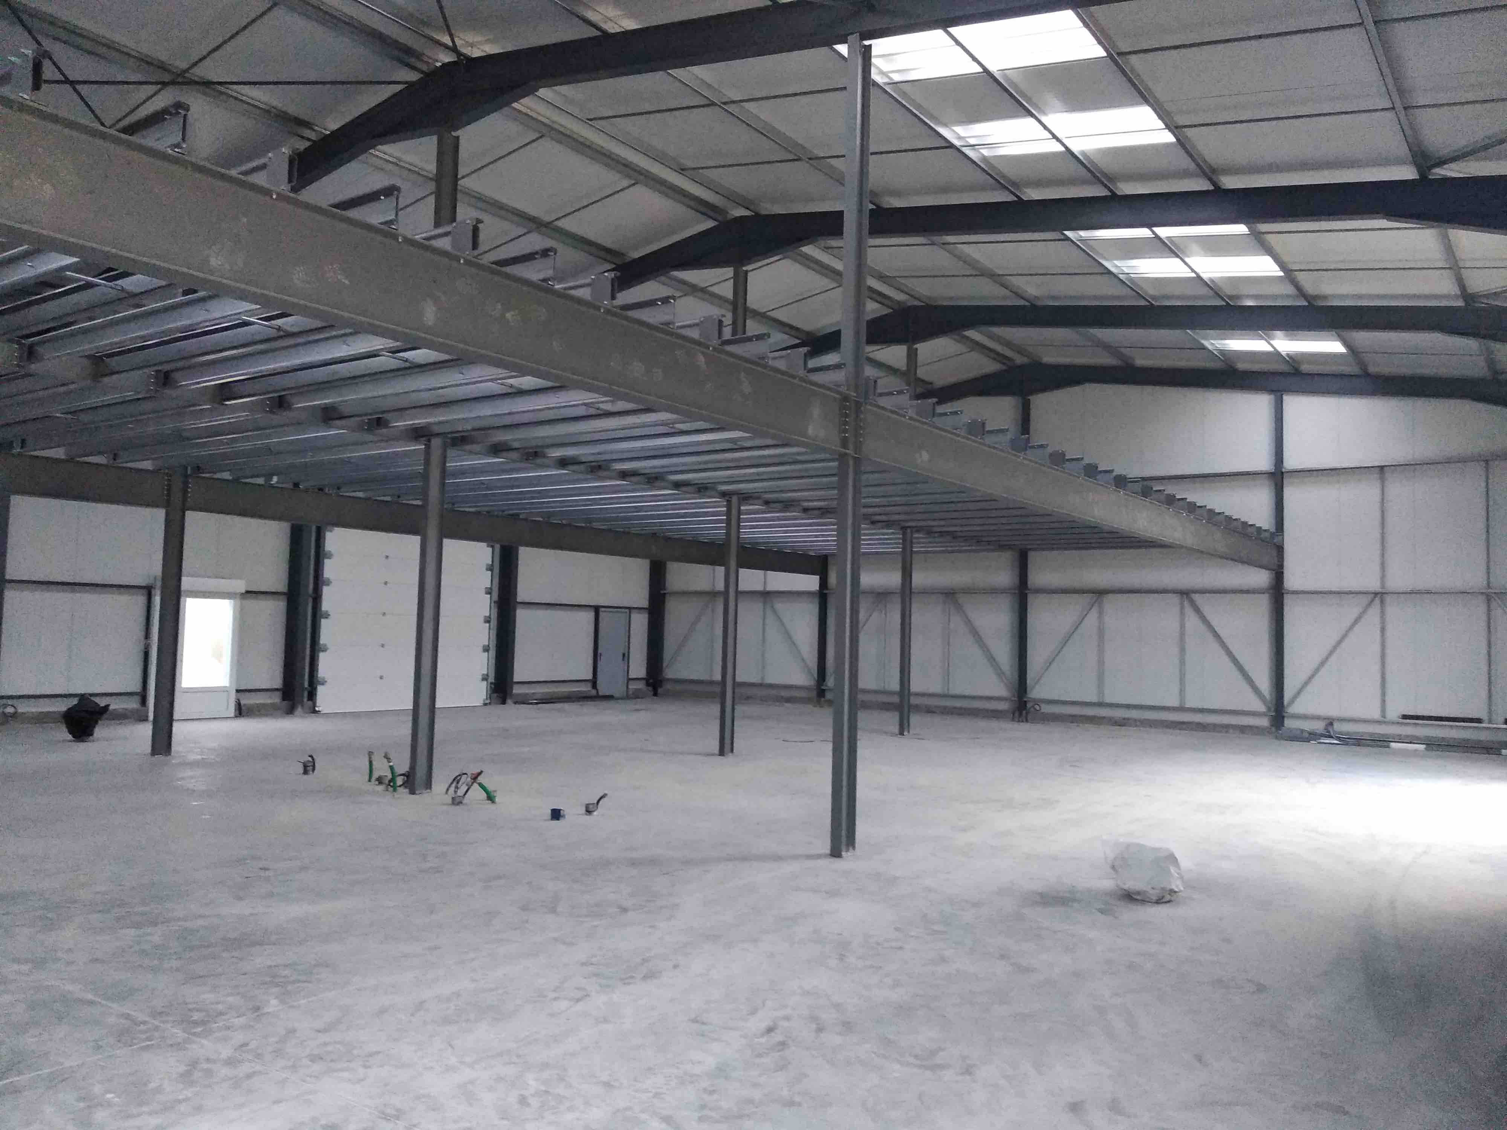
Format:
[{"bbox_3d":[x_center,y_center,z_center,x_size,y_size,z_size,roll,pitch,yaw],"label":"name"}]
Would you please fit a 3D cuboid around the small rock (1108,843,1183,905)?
[{"bbox_3d":[2.689,2.089,7.747,0.460,0.360,0.420,0,-3,19],"label":"small rock"}]

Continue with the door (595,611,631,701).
[{"bbox_3d":[-3.372,2.146,27.268,0.080,2.126,1.067,-1,-4,36],"label":"door"}]

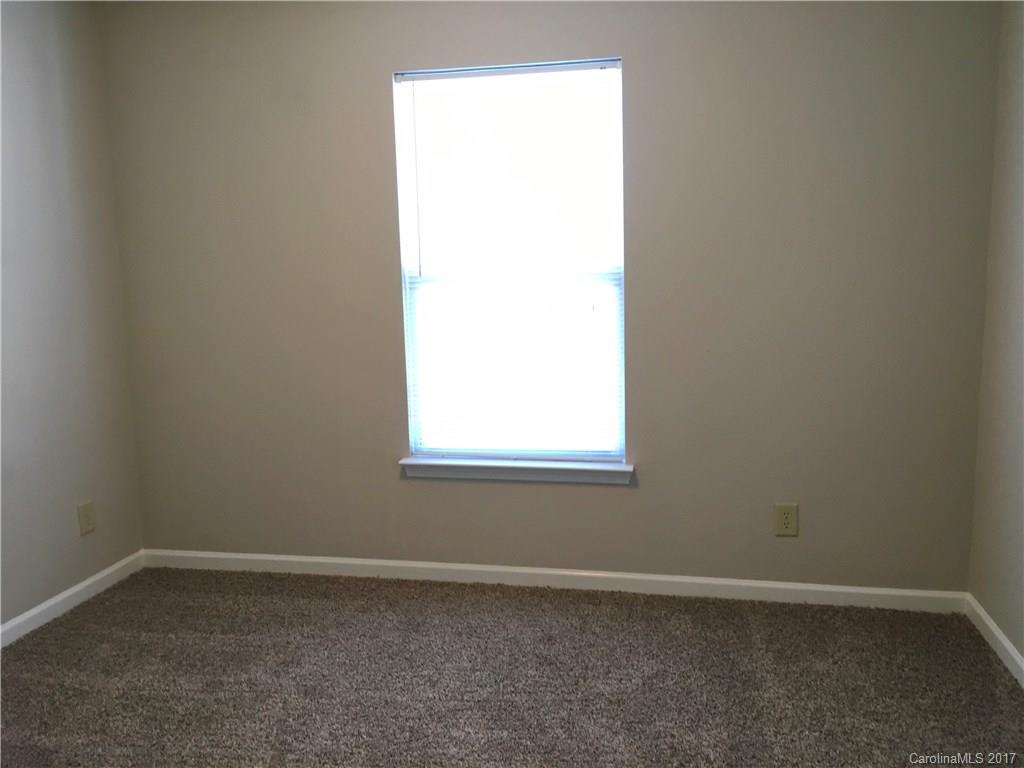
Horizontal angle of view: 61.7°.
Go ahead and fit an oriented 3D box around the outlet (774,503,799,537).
[{"bbox_3d":[1.061,0.526,3.307,0.078,0.122,0.008,0,8,12],"label":"outlet"}]

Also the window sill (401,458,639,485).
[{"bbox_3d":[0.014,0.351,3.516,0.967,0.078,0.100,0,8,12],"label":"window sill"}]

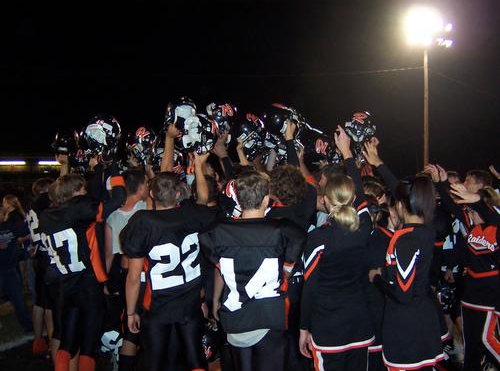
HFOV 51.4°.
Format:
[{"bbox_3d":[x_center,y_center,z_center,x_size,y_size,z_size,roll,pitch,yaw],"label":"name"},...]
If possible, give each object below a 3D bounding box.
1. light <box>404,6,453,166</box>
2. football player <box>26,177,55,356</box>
[{"bbox_3d":[14.400,-6.200,42.000,3.700,15.800,1.200,0,0,19],"label":"light"},{"bbox_3d":[-1.966,0.752,4.950,0.580,1.750,0.450,0,0,30],"label":"football player"}]

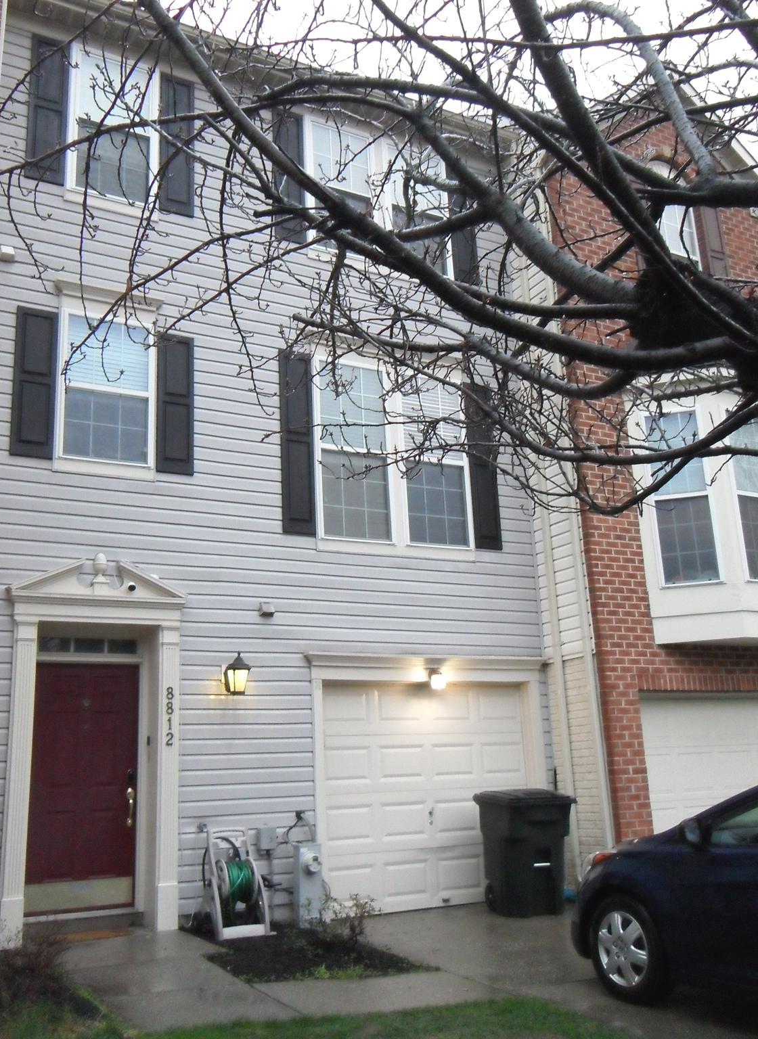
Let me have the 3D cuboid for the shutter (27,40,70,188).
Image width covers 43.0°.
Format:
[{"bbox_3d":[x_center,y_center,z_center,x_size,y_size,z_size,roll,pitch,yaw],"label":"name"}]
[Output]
[{"bbox_3d":[-3.092,-3.840,9.008,0.345,1.560,0.040,5,-16,-27],"label":"shutter"}]

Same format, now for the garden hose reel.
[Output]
[{"bbox_3d":[-1.144,2.939,7.840,0.480,0.840,0.460,3,-16,-22],"label":"garden hose reel"}]

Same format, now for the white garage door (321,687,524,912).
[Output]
[{"bbox_3d":[0.495,2.653,9.367,2.380,2.110,0.070,5,-16,-27],"label":"white garage door"}]

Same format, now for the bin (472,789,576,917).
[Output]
[{"bbox_3d":[1.371,3.075,8.933,0.660,1.050,0.770,3,-15,-20],"label":"bin"}]

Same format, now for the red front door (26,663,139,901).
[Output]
[{"bbox_3d":[-2.530,2.265,8.214,0.920,2.040,0.060,5,-16,-27],"label":"red front door"}]

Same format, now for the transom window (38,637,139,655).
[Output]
[{"bbox_3d":[-2.579,1.119,8.511,0.900,0.177,0.060,5,-16,-27],"label":"transom window"}]

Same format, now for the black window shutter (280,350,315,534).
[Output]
[{"bbox_3d":[-0.789,-0.779,9.398,0.345,1.880,0.040,5,-16,-27],"label":"black window shutter"}]

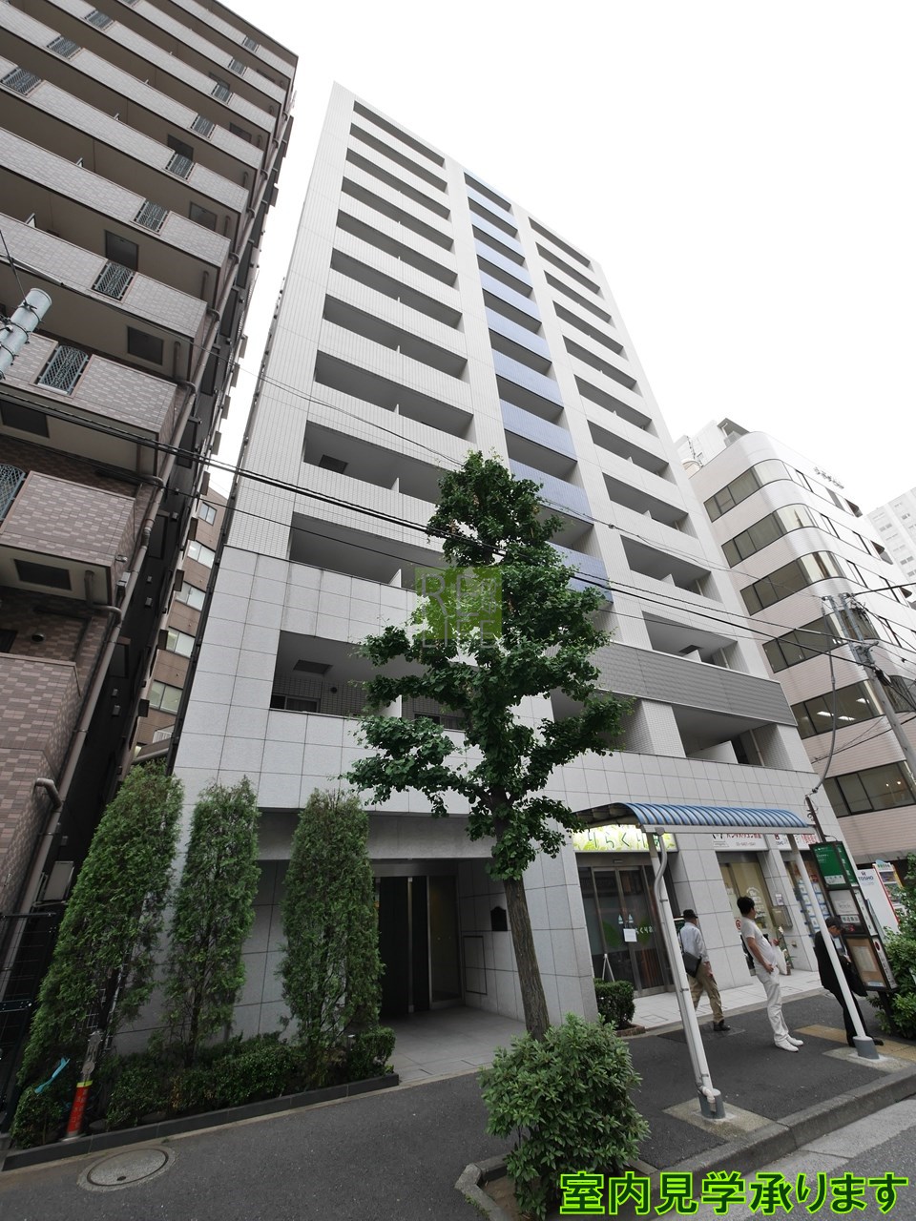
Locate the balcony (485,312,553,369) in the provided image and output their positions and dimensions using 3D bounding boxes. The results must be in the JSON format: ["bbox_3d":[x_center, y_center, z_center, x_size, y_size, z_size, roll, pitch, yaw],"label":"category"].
[{"bbox_3d":[2.123,-10.645,20.119,3.007,1.548,1.400,13,-35,-26],"label":"balcony"}]

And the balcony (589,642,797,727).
[{"bbox_3d":[6.172,2.276,14.368,10.100,1.500,1.150,13,-35,-26],"label":"balcony"}]

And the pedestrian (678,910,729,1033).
[{"bbox_3d":[3.828,5.636,7.817,0.600,1.560,0.520,13,-35,-26],"label":"pedestrian"}]

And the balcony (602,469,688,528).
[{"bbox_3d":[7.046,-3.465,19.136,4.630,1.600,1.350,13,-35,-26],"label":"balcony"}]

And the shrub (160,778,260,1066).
[{"bbox_3d":[-3.032,3.841,6.185,0.900,3.360,0.820,13,-35,-26],"label":"shrub"}]

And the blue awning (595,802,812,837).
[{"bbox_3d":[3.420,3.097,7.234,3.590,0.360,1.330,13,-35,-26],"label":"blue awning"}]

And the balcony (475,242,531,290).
[{"bbox_3d":[1.874,-15.740,23.174,3.050,1.580,1.150,13,-35,-26],"label":"balcony"}]

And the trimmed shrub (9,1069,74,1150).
[{"bbox_3d":[-4.038,4.890,4.826,0.430,0.450,0.430,13,-35,-26],"label":"trimmed shrub"}]

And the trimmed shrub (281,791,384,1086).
[{"bbox_3d":[-1.794,4.333,6.973,1.280,3.300,1.100,13,-35,-26],"label":"trimmed shrub"}]

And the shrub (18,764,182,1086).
[{"bbox_3d":[-4.013,3.582,5.844,1.000,3.420,0.920,13,-35,-26],"label":"shrub"}]

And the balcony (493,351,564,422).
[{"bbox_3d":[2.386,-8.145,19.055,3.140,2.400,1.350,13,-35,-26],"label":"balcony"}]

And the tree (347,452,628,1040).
[{"bbox_3d":[0.437,0.913,5.865,3.200,8.100,3.200,13,-35,-26],"label":"tree"}]

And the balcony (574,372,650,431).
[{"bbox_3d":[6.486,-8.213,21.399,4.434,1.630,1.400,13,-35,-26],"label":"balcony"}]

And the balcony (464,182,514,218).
[{"bbox_3d":[1.466,-20.614,26.079,2.991,1.671,1.400,13,-35,-26],"label":"balcony"}]

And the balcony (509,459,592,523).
[{"bbox_3d":[2.613,-3.344,15.760,3.024,1.548,1.400,13,-35,-26],"label":"balcony"}]

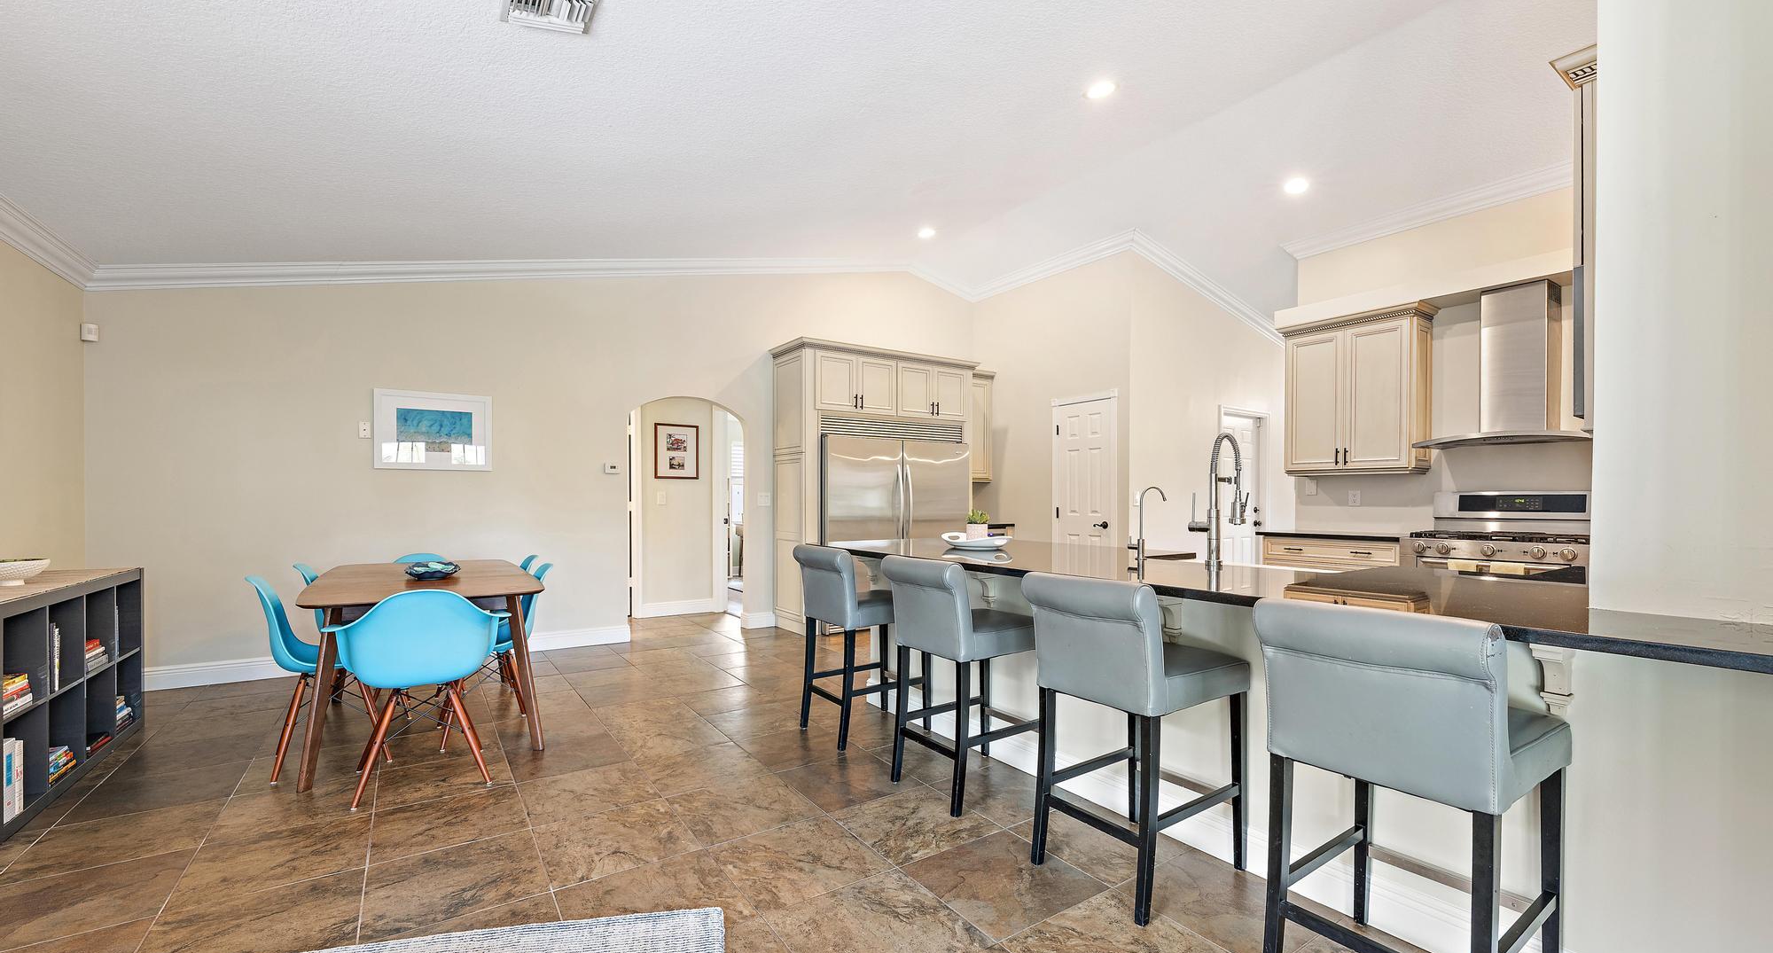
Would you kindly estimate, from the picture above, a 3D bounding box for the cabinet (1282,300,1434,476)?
[{"bbox_3d":[3.860,-0.645,5.709,0.370,1.280,0.940,1,-1,-34],"label":"cabinet"}]

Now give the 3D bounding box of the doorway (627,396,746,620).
[{"bbox_3d":[-1.719,0.331,5.913,0.995,2.025,0.150,1,-2,-34],"label":"doorway"}]

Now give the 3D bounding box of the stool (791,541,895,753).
[{"bbox_3d":[-0.119,0.834,3.572,0.580,0.955,0.460,1,-1,-34],"label":"stool"}]

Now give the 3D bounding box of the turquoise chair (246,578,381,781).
[{"bbox_3d":[-2.455,0.838,3.025,0.540,0.815,0.465,1,-2,-39],"label":"turquoise chair"}]

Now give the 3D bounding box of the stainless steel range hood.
[{"bbox_3d":[3.958,-0.689,4.341,0.520,0.995,0.907,1,-2,-34],"label":"stainless steel range hood"}]

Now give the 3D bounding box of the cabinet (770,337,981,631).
[{"bbox_3d":[-0.074,0.123,6.833,2.030,2.600,0.660,1,-1,-34],"label":"cabinet"}]

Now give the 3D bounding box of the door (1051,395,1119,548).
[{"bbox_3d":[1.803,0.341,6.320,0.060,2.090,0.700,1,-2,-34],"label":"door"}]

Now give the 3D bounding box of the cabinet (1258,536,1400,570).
[{"bbox_3d":[3.755,0.943,5.649,0.630,0.880,0.980,1,-1,-34],"label":"cabinet"}]

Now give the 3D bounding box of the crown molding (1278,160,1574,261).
[{"bbox_3d":[4.184,-2.068,5.483,0.110,0.140,2.120,1,-1,-34],"label":"crown molding"}]

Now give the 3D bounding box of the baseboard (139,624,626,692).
[{"bbox_3d":[-3.287,1.226,4.774,2.900,0.139,0.020,1,-2,-34],"label":"baseboard"}]

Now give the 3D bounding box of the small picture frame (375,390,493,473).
[{"bbox_3d":[-3.169,-0.308,4.843,0.690,0.548,0.030,1,-2,-34],"label":"small picture frame"}]

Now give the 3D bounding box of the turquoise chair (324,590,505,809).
[{"bbox_3d":[-1.988,0.884,2.965,0.630,0.815,0.610,1,-1,-34],"label":"turquoise chair"}]

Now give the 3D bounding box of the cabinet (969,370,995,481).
[{"bbox_3d":[0.834,-0.520,7.310,0.510,1.140,0.370,1,-2,-34],"label":"cabinet"}]

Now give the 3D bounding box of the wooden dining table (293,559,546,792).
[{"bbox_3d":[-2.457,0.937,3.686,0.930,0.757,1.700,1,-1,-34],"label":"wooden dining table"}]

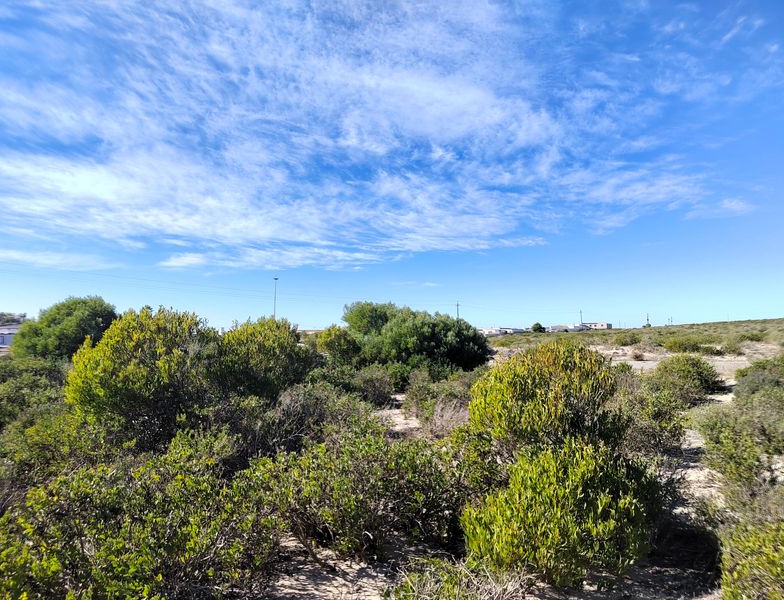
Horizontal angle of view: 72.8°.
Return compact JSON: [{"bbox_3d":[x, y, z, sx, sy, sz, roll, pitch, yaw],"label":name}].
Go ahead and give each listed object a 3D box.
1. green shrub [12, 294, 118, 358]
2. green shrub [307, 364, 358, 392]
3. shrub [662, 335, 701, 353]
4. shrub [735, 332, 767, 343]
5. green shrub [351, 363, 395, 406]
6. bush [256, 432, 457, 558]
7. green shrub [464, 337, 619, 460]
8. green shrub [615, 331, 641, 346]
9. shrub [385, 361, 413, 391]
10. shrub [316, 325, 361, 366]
[{"bbox_3d":[-15.379,1.435,24.959,5.100,3.100,4.500,2,-4,-32],"label":"green shrub"},{"bbox_3d":[-1.399,1.823,12.500,1.250,0.750,1.100,0,-3,0],"label":"green shrub"},{"bbox_3d":[16.397,2.484,30.000,2.300,1.050,2.000,0,-3,0],"label":"shrub"},{"bbox_3d":[28.264,2.902,41.904,2.400,0.850,2.000,-2,-4,34],"label":"shrub"},{"bbox_3d":[-0.397,1.796,11.418,0.920,0.880,0.900,0,-3,-2],"label":"green shrub"},{"bbox_3d":[-0.279,1.424,4.178,1.550,0.820,1.300,0,-3,-4],"label":"bush"},{"bbox_3d":[1.803,1.208,6.243,1.800,1.480,1.600,-1,-3,16],"label":"green shrub"},{"bbox_3d":[16.795,2.780,37.904,1.900,1.150,1.800,-1,-3,24],"label":"green shrub"},{"bbox_3d":[0.161,1.887,13.200,0.750,0.750,0.750,0,-3,0],"label":"shrub"},{"bbox_3d":[-1.906,1.777,18.931,1.600,1.750,1.600,0,-3,-6],"label":"shrub"}]

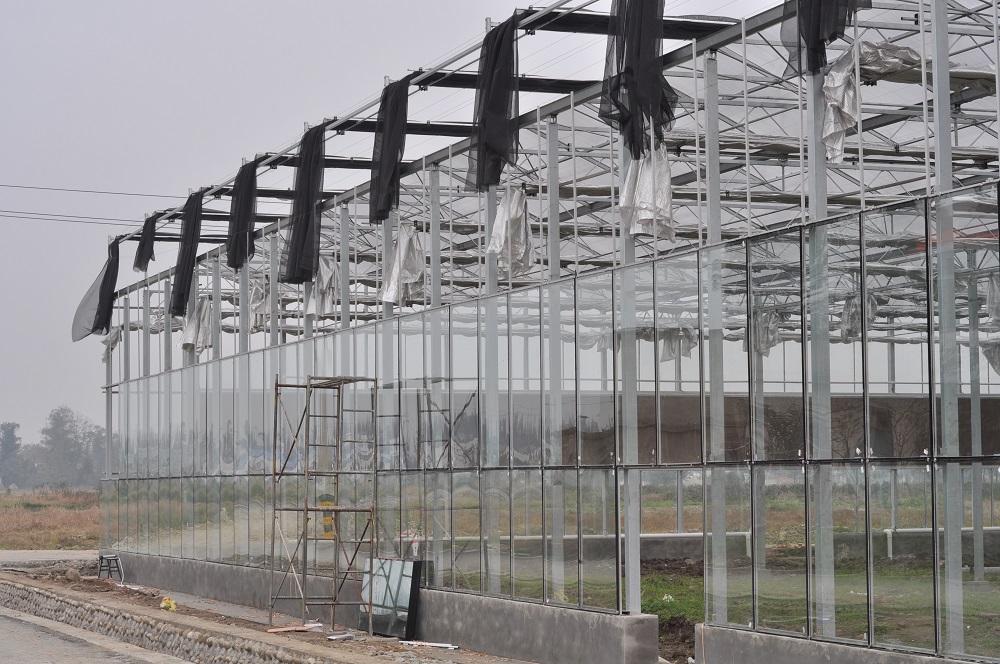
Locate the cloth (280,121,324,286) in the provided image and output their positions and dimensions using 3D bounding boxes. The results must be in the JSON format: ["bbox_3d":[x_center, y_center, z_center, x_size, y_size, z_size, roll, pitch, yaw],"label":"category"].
[{"bbox_3d":[-3.131,-2.087,33.008,0.420,2.380,1.050,1,-4,-22],"label":"cloth"}]

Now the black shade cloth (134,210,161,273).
[{"bbox_3d":[-7.316,-1.830,43.007,0.400,1.168,1.158,1,-4,-22],"label":"black shade cloth"}]

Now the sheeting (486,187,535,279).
[{"bbox_3d":[0.132,-1.181,25.063,0.360,1.045,1.106,1,-4,-22],"label":"sheeting"}]

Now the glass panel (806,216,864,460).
[{"bbox_3d":[2.925,0.066,18.263,0.040,2.091,0.970,1,-4,-22],"label":"glass panel"}]

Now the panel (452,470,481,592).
[{"bbox_3d":[-0.413,2.501,25.989,0.029,1.524,0.956,1,-4,-22],"label":"panel"}]

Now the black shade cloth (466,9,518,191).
[{"bbox_3d":[-0.095,-2.734,25.214,0.360,2.068,1.006,1,-4,-22],"label":"black shade cloth"}]

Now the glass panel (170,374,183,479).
[{"bbox_3d":[-6.280,1.774,40.336,0.020,2.028,0.975,1,-4,-22],"label":"glass panel"}]

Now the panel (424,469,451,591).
[{"bbox_3d":[-0.803,2.615,27.375,0.040,1.533,0.970,1,-4,-22],"label":"panel"}]

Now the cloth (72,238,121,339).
[{"bbox_3d":[-9.245,-0.936,47.479,0.950,2.300,1.100,1,-4,-22],"label":"cloth"}]

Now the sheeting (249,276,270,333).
[{"bbox_3d":[-4.108,-0.453,35.507,0.340,0.902,0.838,1,-4,-22],"label":"sheeting"}]

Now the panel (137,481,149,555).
[{"bbox_3d":[-7.407,3.817,43.195,0.029,1.524,0.956,1,-4,-22],"label":"panel"}]

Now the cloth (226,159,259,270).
[{"bbox_3d":[-4.498,-2.052,36.343,0.343,1.882,0.882,1,-4,-22],"label":"cloth"}]

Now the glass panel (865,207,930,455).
[{"bbox_3d":[3.300,-0.004,17.339,0.040,2.091,0.970,1,-4,-22],"label":"glass panel"}]

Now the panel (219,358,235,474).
[{"bbox_3d":[-4.850,1.517,36.987,0.029,2.060,0.956,1,-4,-22],"label":"panel"}]

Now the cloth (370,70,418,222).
[{"bbox_3d":[-1.541,-2.599,29.311,0.400,2.000,1.050,1,-4,-22],"label":"cloth"}]

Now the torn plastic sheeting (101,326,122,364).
[{"bbox_3d":[-8.784,0.305,47.040,0.412,0.813,0.490,1,-4,-22],"label":"torn plastic sheeting"}]

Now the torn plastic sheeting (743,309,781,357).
[{"bbox_3d":[5.697,0.026,44.917,0.380,0.950,0.950,1,-4,-22],"label":"torn plastic sheeting"}]

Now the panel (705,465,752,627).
[{"bbox_3d":[2.164,2.016,19.650,0.029,1.524,0.956,1,-4,-22],"label":"panel"}]

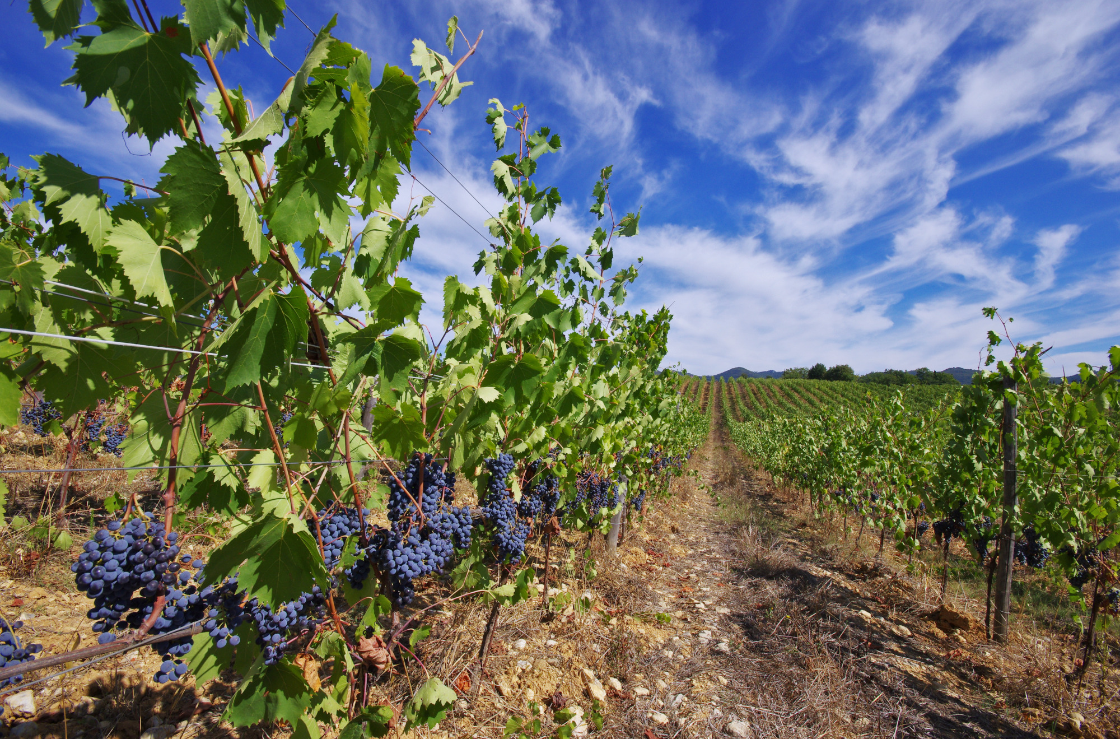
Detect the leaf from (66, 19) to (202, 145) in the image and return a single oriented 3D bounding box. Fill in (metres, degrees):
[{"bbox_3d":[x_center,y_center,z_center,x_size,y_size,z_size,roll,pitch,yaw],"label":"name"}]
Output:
[{"bbox_3d":[-0.559,-0.377,0.610,0.135,0.150,0.050,1,5,-39],"label":"leaf"}]

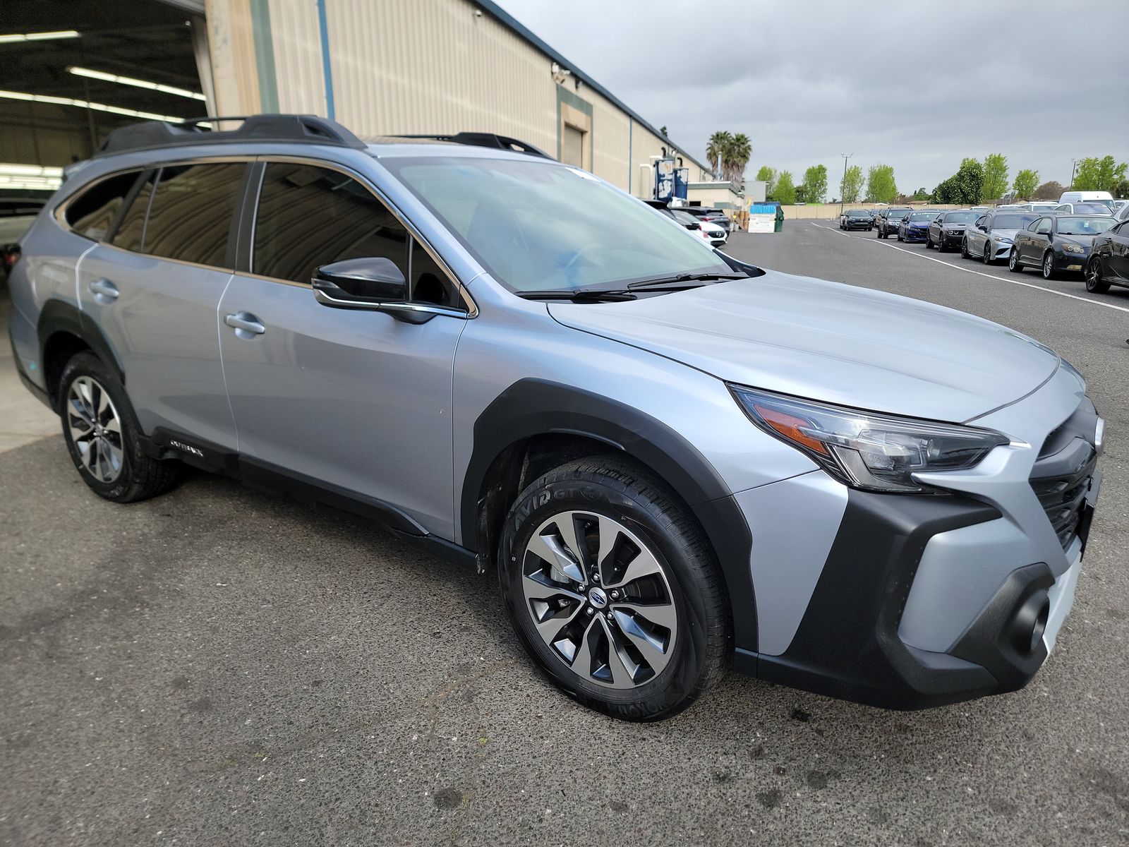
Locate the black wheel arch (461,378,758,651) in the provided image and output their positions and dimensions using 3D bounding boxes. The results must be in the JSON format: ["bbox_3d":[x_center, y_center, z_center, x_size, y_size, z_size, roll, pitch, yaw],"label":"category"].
[{"bbox_3d":[0.097,0.191,2.006,0.920,0.595,0.130,11,19,34],"label":"black wheel arch"}]

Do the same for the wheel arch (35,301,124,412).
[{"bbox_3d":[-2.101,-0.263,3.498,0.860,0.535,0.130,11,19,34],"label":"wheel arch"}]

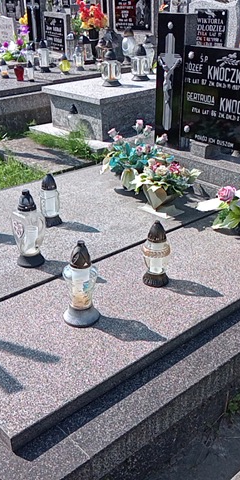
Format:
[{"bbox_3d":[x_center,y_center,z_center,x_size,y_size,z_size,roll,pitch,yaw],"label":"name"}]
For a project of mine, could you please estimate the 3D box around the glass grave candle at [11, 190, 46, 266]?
[{"bbox_3d":[-0.394,-0.055,2.192,0.120,0.333,0.120,-22,33,-36],"label":"glass grave candle"}]

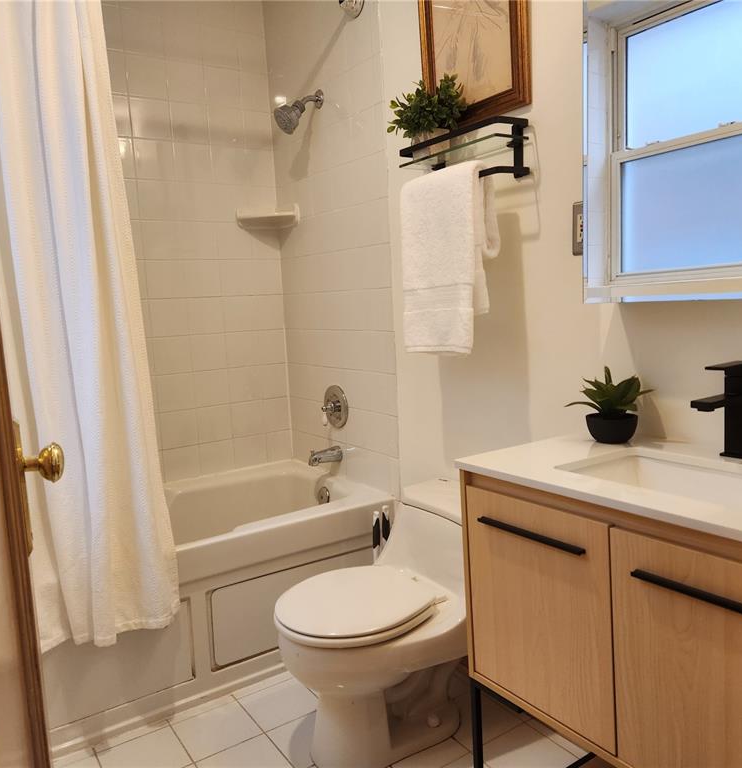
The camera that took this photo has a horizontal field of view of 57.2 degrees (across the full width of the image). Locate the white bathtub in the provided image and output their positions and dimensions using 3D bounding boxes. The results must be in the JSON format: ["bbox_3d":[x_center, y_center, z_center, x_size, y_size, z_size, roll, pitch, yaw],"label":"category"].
[{"bbox_3d":[-0.756,0.701,2.404,1.524,0.470,0.790,-8,9,-33],"label":"white bathtub"}]

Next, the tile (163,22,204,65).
[{"bbox_3d":[-0.741,-1.351,2.690,0.153,0.152,0.010,-8,9,-35],"label":"tile"}]

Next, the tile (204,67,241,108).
[{"bbox_3d":[-0.599,-1.197,2.753,0.151,0.149,0.010,-8,10,-35],"label":"tile"}]

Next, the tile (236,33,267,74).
[{"bbox_3d":[-0.500,-1.389,2.863,0.124,0.152,0.010,-8,9,-33],"label":"tile"}]

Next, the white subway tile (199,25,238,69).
[{"bbox_3d":[-0.606,-1.347,2.732,0.151,0.149,0.010,-8,10,-35],"label":"white subway tile"}]

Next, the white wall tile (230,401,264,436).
[{"bbox_3d":[-0.531,0.152,2.940,0.151,0.149,0.010,-8,10,-35],"label":"white wall tile"}]

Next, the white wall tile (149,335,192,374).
[{"bbox_3d":[-0.809,-0.115,2.771,0.153,0.153,0.009,-8,9,-35],"label":"white wall tile"}]

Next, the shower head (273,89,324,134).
[{"bbox_3d":[-0.273,-1.023,2.548,0.200,0.177,0.090,-8,9,-35],"label":"shower head"}]

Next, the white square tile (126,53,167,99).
[{"bbox_3d":[-0.860,-1.180,2.622,0.153,0.152,0.010,-8,9,-35],"label":"white square tile"}]

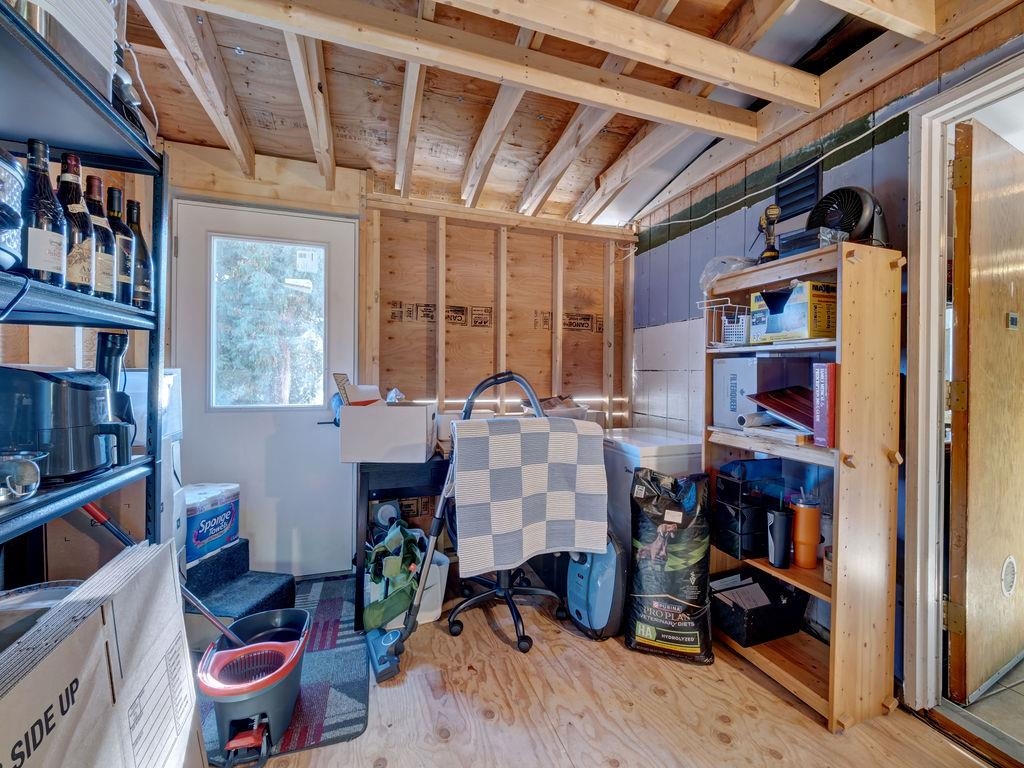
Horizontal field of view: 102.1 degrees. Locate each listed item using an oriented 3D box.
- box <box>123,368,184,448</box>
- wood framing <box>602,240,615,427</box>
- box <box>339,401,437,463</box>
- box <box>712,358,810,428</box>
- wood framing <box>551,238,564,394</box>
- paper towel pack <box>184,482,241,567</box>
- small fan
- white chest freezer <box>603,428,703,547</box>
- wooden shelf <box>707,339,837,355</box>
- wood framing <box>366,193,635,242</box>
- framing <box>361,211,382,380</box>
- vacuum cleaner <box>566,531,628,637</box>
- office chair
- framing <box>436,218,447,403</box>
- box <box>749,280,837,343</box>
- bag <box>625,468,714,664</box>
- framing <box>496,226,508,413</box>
[{"bbox_3d":[-1.435,0.079,1.505,0.300,0.266,0.255,0,1,-18],"label":"box"},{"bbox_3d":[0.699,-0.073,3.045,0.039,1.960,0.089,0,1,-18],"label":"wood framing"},{"bbox_3d":[-0.629,0.247,2.182,0.410,0.272,0.320,1,1,-1],"label":"box"},{"bbox_3d":[1.079,0.040,1.796,0.310,0.293,0.207,0,1,-22],"label":"box"},{"bbox_3d":[0.321,0.040,2.884,0.038,2.130,0.089,0,1,-19],"label":"wood framing"},{"bbox_3d":[-1.526,0.659,1.973,0.250,0.280,0.290,1,1,9],"label":"paper towel pack"},{"bbox_3d":[1.275,-0.614,1.571,0.170,0.277,0.230,0,1,-22],"label":"small fan"},{"bbox_3d":[0.769,0.729,2.403,0.542,0.850,0.657,0,1,-19],"label":"white chest freezer"},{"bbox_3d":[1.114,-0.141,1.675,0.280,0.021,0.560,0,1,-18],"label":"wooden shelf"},{"bbox_3d":[0.018,-1.092,2.808,1.886,0.076,0.089,0,1,-18],"label":"wood framing"},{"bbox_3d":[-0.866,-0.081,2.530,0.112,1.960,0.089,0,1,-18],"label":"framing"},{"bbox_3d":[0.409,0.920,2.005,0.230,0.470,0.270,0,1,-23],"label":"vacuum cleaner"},{"bbox_3d":[0.000,0.591,2.000,0.630,1.120,0.620,0,1,-24],"label":"office chair"},{"bbox_3d":[-0.448,0.035,2.638,0.038,2.130,0.089,0,1,-19],"label":"framing"},{"bbox_3d":[1.101,-0.263,1.610,0.190,0.197,0.240,0,1,-21],"label":"box"},{"bbox_3d":[0.685,0.770,1.812,0.340,0.765,0.150,1,1,16],"label":"bag"},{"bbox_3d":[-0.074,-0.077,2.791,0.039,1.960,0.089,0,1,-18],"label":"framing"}]

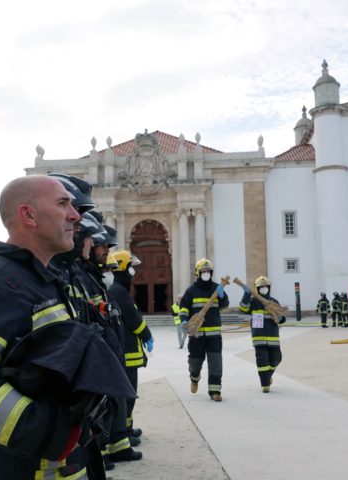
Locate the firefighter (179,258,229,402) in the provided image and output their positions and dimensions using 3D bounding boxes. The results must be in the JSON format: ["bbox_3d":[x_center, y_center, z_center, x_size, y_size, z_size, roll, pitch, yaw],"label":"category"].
[{"bbox_3d":[0.404,1.162,7.029,0.680,1.840,0.520,-1,-7,-2],"label":"firefighter"}]

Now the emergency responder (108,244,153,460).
[{"bbox_3d":[-0.446,0.963,4.971,0.440,1.770,0.580,1,-7,-20],"label":"emergency responder"}]

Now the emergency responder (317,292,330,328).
[{"bbox_3d":[7.281,3.434,26.300,0.640,1.740,0.400,-2,-7,6],"label":"emergency responder"}]

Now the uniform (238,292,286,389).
[{"bbox_3d":[1.239,1.404,7.602,0.640,1.400,0.480,-1,-7,0],"label":"uniform"}]

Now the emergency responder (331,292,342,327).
[{"bbox_3d":[8.126,3.488,26.952,0.560,1.740,0.420,-4,-8,24],"label":"emergency responder"}]

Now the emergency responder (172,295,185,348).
[{"bbox_3d":[0.195,2.445,16.200,0.520,1.630,0.400,-4,-7,20],"label":"emergency responder"}]

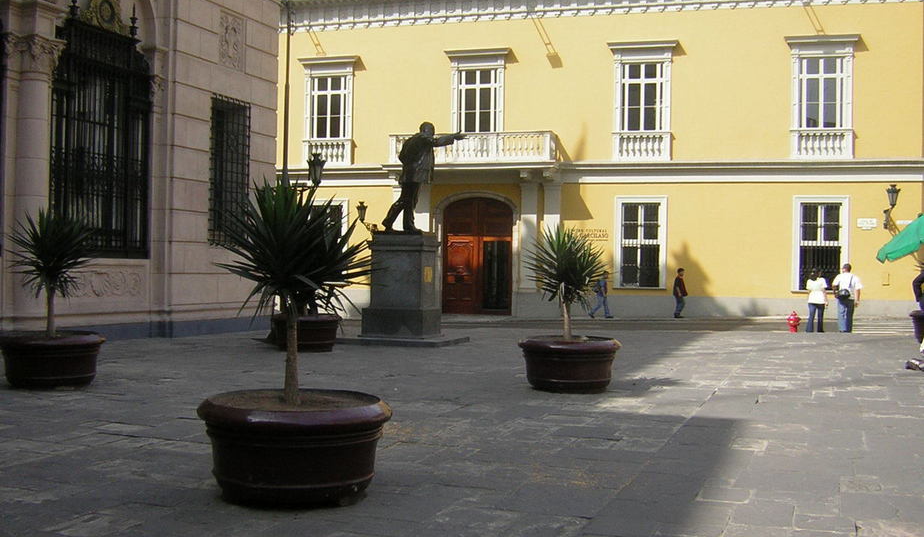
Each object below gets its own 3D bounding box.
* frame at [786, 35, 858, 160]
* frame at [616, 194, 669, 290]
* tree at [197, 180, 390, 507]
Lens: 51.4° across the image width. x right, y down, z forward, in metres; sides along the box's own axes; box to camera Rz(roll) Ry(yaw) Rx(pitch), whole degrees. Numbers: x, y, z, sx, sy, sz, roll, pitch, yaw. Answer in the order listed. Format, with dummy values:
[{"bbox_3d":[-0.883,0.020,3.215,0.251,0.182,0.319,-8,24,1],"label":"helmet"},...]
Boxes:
[{"bbox_3d":[11.489,-5.408,30.700,2.146,3.967,0.450,1,0,16],"label":"frame"},{"bbox_3d":[6.073,-0.840,32.393,1.726,3.125,0.220,1,0,16],"label":"frame"},{"bbox_3d":[-1.134,0.451,6.608,1.340,2.111,1.340,1,0,0],"label":"tree"}]

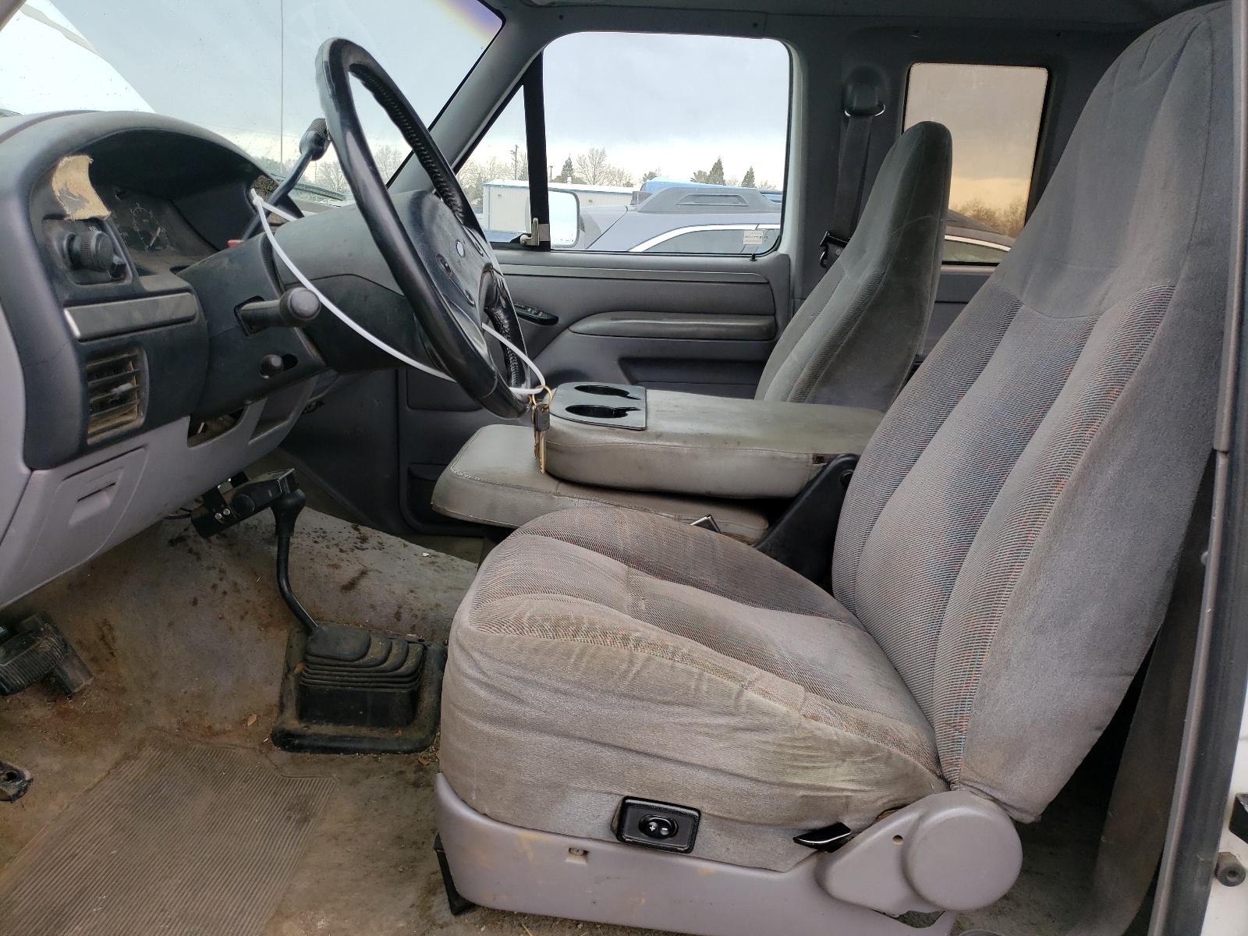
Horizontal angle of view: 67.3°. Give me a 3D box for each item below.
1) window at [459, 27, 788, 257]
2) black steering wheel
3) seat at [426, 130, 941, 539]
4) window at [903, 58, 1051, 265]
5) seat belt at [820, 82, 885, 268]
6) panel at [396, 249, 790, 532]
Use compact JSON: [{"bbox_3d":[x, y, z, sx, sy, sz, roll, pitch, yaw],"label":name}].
[{"bbox_3d":[-0.062,-0.692,2.019,0.837,0.455,0.030,2,28,0],"label":"window"},{"bbox_3d":[-0.205,-0.225,0.947,0.100,0.394,0.394,-24,14,6],"label":"black steering wheel"},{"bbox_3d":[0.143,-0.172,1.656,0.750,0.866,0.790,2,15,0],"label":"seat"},{"bbox_3d":[0.739,-0.645,2.024,0.315,0.415,0.030,2,28,0],"label":"window"},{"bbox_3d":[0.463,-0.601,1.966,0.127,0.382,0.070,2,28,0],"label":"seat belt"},{"bbox_3d":[-0.083,-0.161,2.166,0.895,0.676,0.100,2,15,0],"label":"panel"}]

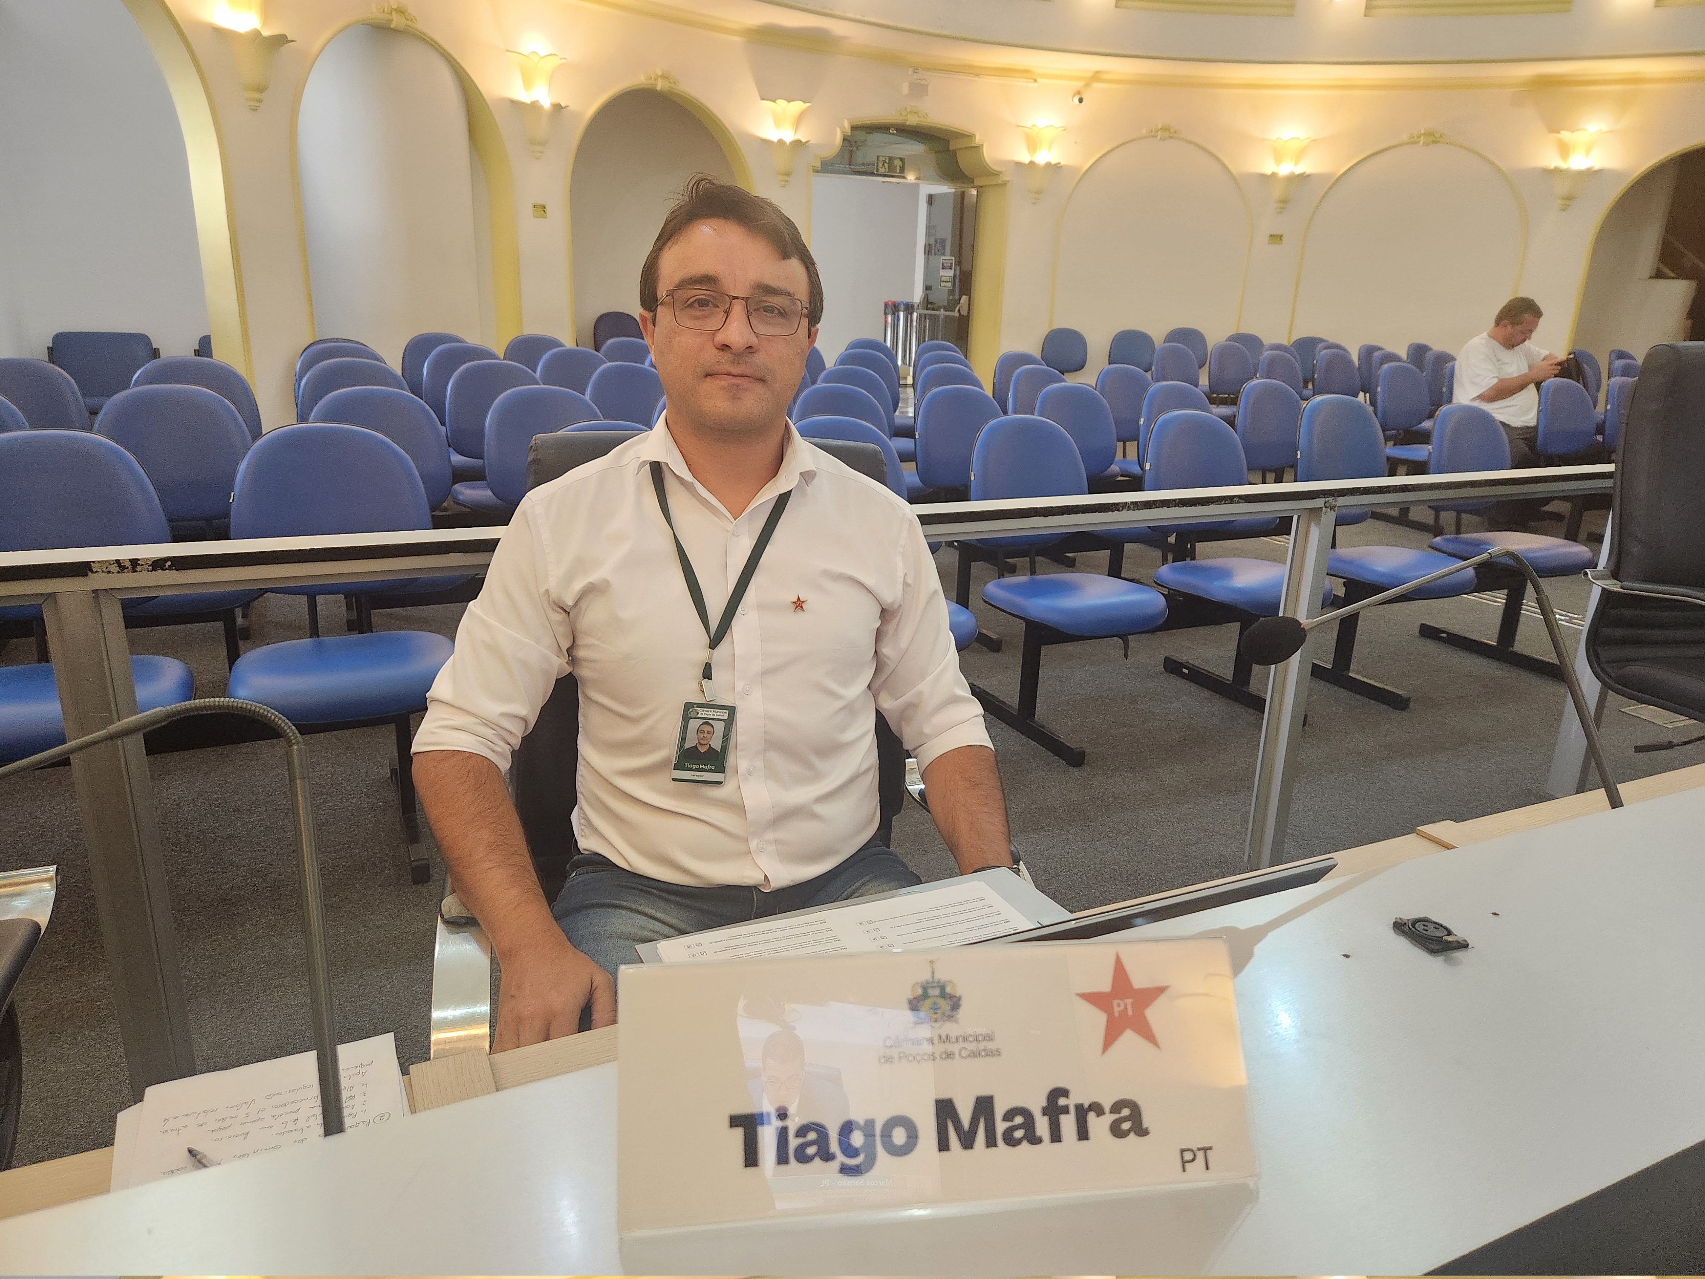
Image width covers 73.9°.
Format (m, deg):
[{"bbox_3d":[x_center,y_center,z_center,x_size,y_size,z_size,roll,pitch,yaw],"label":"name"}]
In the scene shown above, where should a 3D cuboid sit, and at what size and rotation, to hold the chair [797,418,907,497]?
[{"bbox_3d":[0.068,-0.142,3.107,0.475,0.874,0.580,-6,19,-24],"label":"chair"}]

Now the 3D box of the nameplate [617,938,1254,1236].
[{"bbox_3d":[0.041,0.204,0.564,0.305,0.104,0.100,-1,18,-8],"label":"nameplate"}]

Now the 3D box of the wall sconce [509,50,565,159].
[{"bbox_3d":[-1.938,-3.287,6.971,0.190,0.610,0.340,15,22,35],"label":"wall sconce"}]

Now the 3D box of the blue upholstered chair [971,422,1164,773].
[{"bbox_3d":[0.604,-0.167,3.238,0.450,0.906,0.570,-7,19,-27],"label":"blue upholstered chair"}]

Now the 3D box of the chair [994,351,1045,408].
[{"bbox_3d":[1.108,-1.200,6.590,0.475,0.874,0.580,-6,19,-24],"label":"chair"}]

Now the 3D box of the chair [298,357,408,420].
[{"bbox_3d":[-1.767,-0.556,4.120,0.460,0.870,0.550,-7,20,-26],"label":"chair"}]

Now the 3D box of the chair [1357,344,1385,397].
[{"bbox_3d":[4.481,-1.985,9.452,0.475,0.874,0.580,-6,19,-24],"label":"chair"}]

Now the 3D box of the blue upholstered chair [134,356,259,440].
[{"bbox_3d":[-2.282,-0.521,4.012,0.450,0.906,0.570,-7,19,-26],"label":"blue upholstered chair"}]

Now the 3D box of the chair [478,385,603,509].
[{"bbox_3d":[-0.939,-0.353,3.672,0.475,0.874,0.580,-6,19,-23],"label":"chair"}]

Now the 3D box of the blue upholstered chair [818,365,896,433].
[{"bbox_3d":[0.094,-0.814,5.335,0.480,0.910,0.560,-6,19,-24],"label":"blue upholstered chair"}]

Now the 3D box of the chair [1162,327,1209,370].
[{"bbox_3d":[3.140,-2.462,10.828,0.475,0.874,0.580,4,18,7],"label":"chair"}]

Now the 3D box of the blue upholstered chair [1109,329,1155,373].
[{"bbox_3d":[2.681,-2.482,10.843,0.475,0.874,0.580,3,17,2],"label":"blue upholstered chair"}]

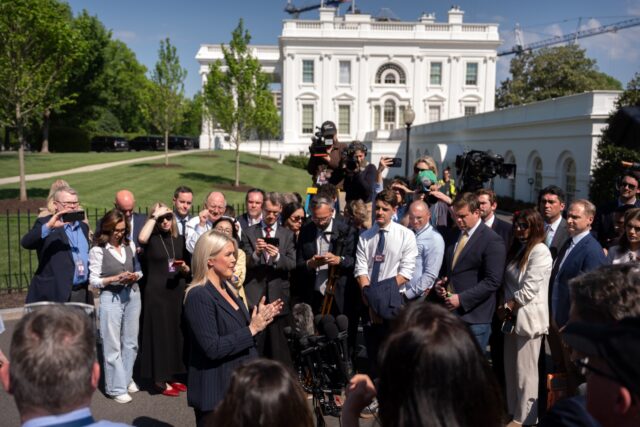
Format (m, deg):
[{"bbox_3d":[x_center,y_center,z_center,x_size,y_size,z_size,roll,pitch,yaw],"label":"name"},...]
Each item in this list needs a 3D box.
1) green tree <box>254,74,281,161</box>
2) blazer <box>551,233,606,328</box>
[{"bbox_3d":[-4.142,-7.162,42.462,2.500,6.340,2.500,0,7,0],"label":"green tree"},{"bbox_3d":[1.958,0.545,4.309,0.330,0.780,0.480,-3,7,-25],"label":"blazer"}]

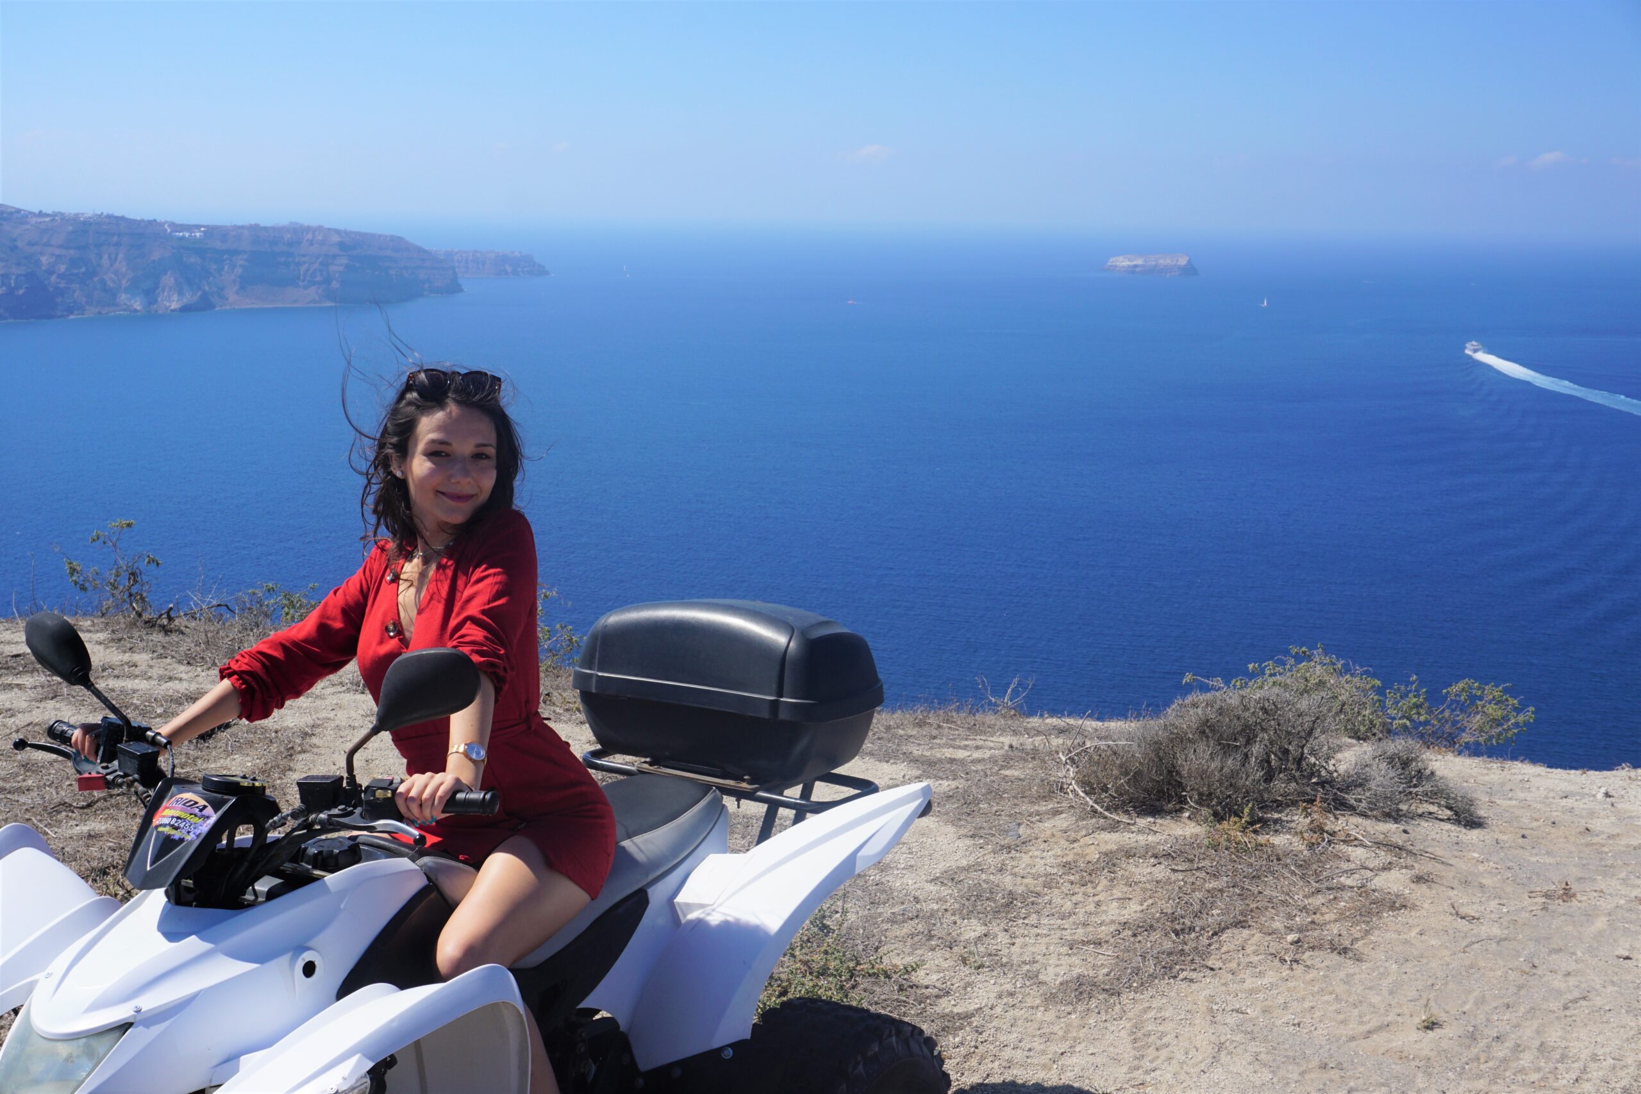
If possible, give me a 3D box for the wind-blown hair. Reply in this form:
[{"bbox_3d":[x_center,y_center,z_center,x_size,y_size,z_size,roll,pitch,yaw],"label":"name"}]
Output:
[{"bbox_3d":[-0.562,-0.147,2.640,0.240,0.310,0.240,-4,12,-30],"label":"wind-blown hair"}]

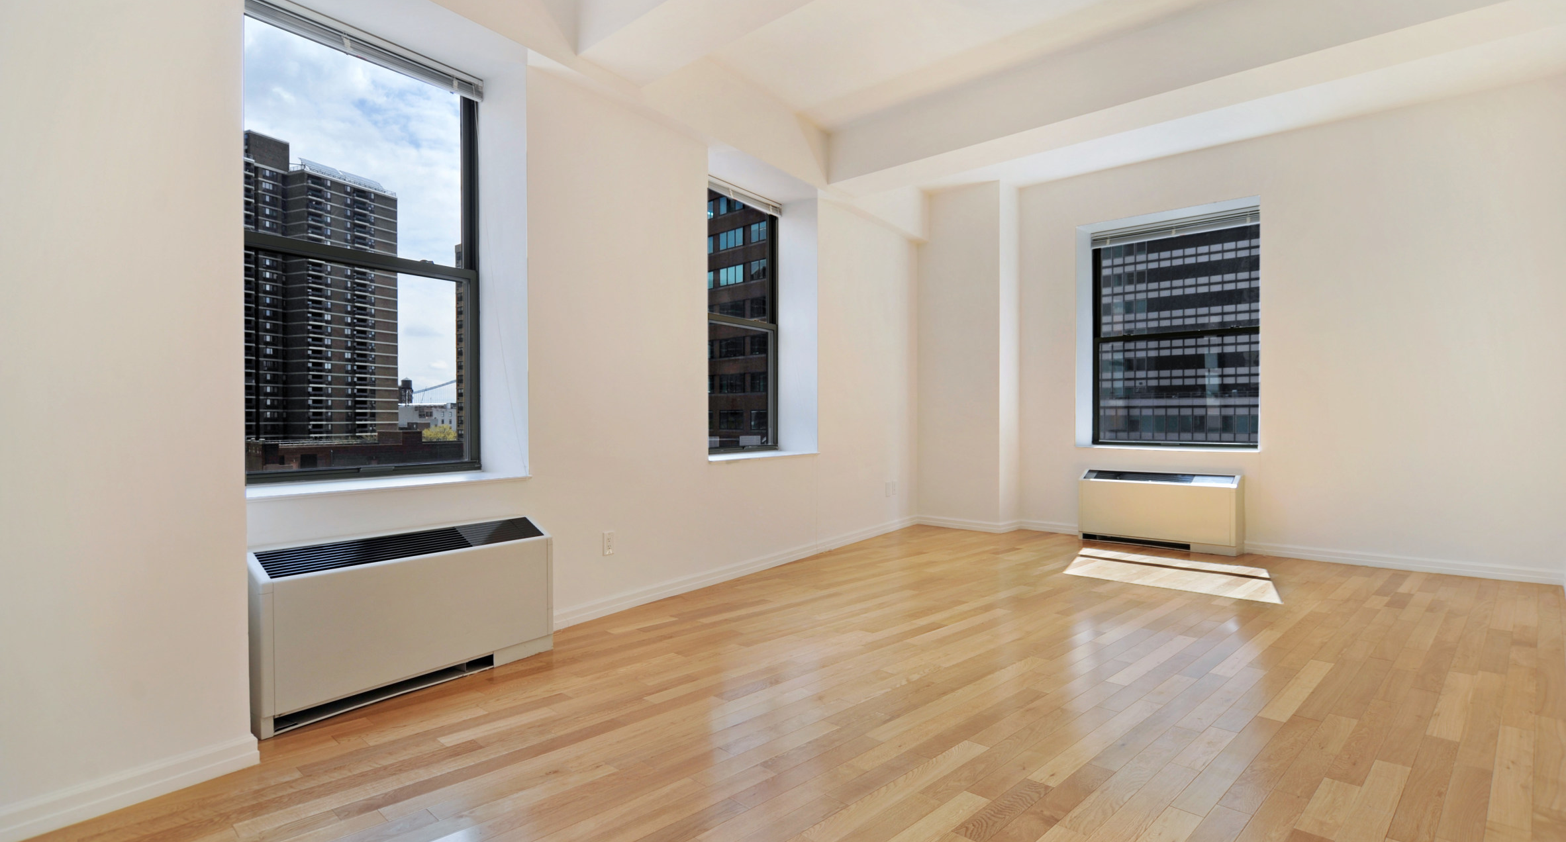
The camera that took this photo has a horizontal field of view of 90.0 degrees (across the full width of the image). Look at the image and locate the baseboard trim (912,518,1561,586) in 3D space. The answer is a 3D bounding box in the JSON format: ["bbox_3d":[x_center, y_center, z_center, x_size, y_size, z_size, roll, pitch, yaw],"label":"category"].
[{"bbox_3d":[2.967,0.941,6.050,4.336,0.085,0.391,0,1,44],"label":"baseboard trim"}]

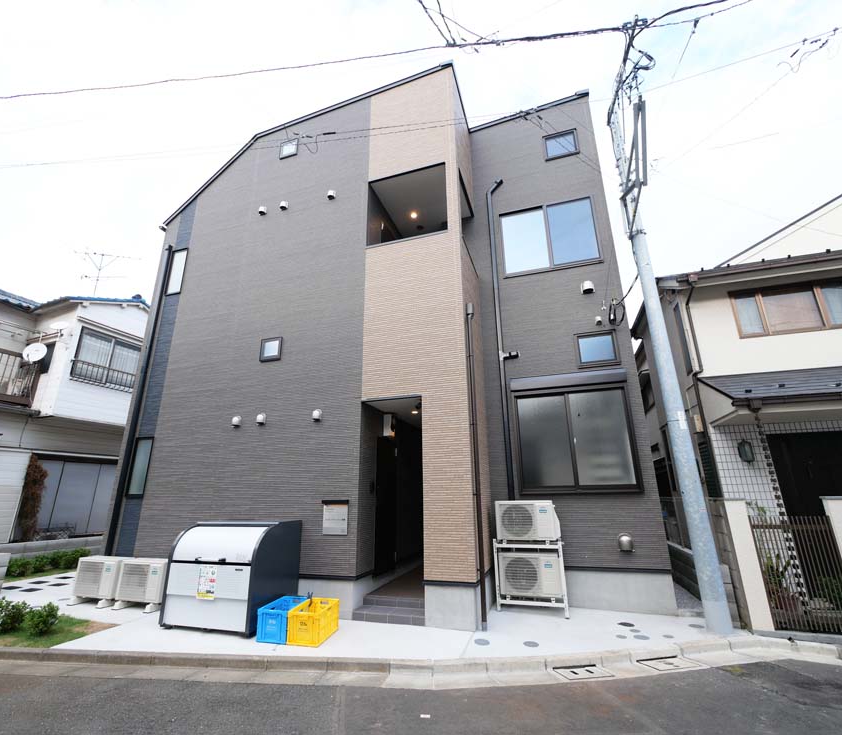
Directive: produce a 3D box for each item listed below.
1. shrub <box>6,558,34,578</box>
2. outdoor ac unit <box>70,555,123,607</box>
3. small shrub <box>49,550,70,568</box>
[{"bbox_3d":[-7.892,3.941,7.797,0.390,0.330,0.390,-6,-18,17],"label":"shrub"},{"bbox_3d":[-4.709,3.174,5.894,0.806,0.604,0.349,-6,-18,17],"label":"outdoor ac unit"},{"bbox_3d":[-7.916,4.191,8.649,0.370,0.350,0.370,-6,-18,17],"label":"small shrub"}]

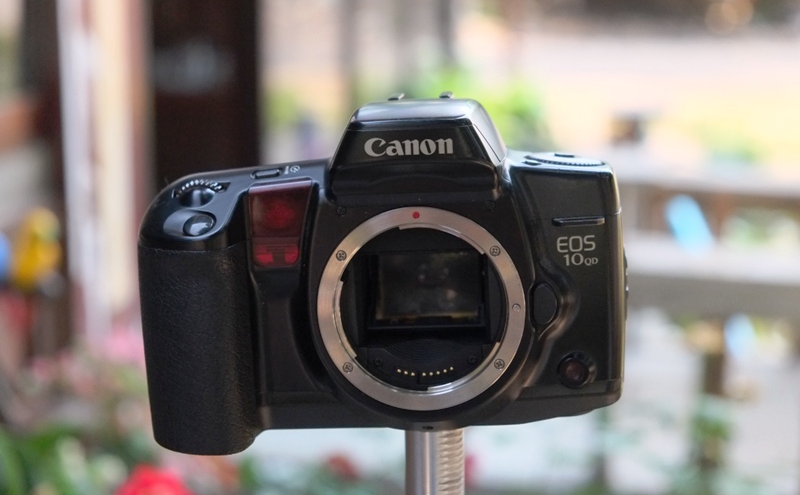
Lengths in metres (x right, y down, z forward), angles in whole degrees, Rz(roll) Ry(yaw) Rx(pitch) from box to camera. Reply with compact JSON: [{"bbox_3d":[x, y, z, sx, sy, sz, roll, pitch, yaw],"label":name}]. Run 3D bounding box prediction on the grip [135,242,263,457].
[{"bbox_3d":[-0.063,0.031,0.458,0.036,0.066,0.040,-2,10,6],"label":"grip"}]

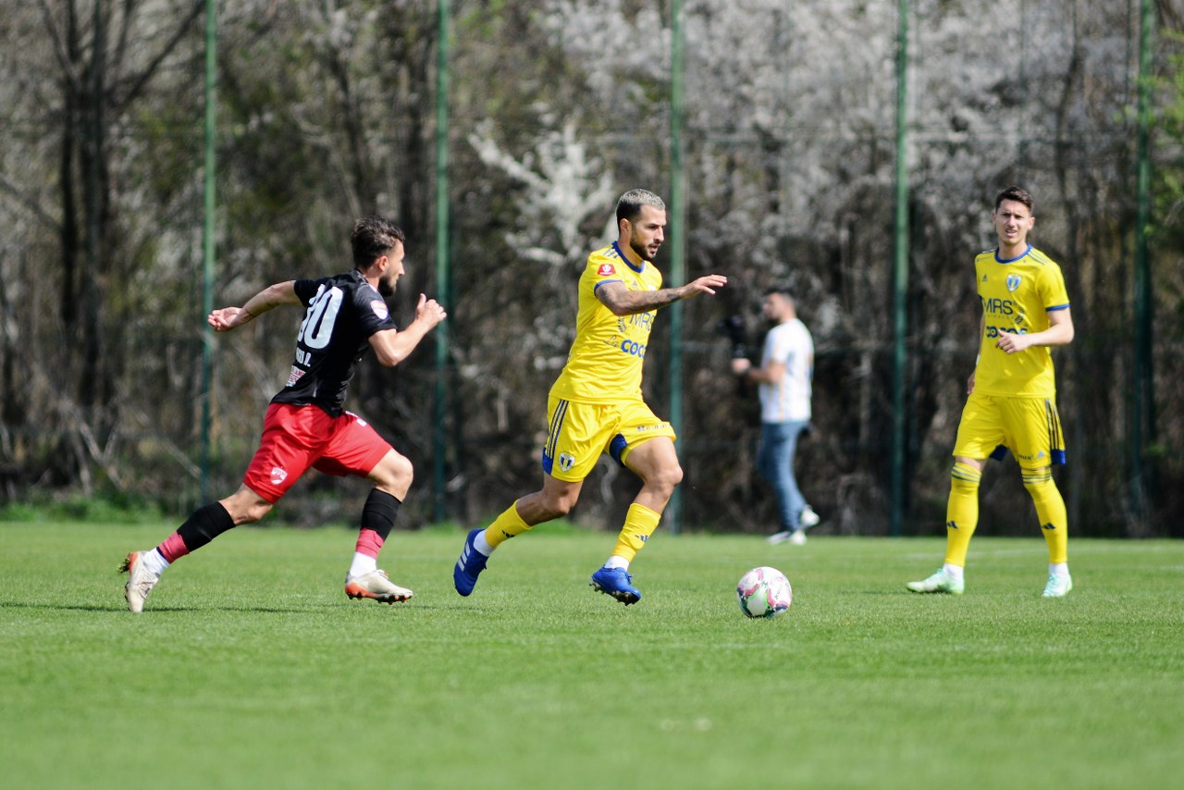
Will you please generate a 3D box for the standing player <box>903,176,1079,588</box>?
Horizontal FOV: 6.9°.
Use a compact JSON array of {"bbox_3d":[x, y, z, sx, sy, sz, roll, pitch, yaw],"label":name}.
[{"bbox_3d":[1.800,-0.008,44.500,0.680,1.860,0.500,0,0,32],"label":"standing player"}]

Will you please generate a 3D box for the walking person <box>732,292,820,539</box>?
[{"bbox_3d":[1.284,0.152,69.000,0.580,1.790,0.520,0,0,30],"label":"walking person"}]

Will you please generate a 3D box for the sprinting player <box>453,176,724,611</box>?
[{"bbox_3d":[-0.006,0.010,40.800,1.100,1.720,0.700,0,0,28],"label":"sprinting player"}]

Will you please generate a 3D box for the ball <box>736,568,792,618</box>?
[{"bbox_3d":[0.690,0.796,39.400,0.220,0.220,0.220,1,0,0],"label":"ball"}]

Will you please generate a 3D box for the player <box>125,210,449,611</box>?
[{"bbox_3d":[-1.269,0.082,40.600,1.300,1.630,0.680,1,0,-18],"label":"player"}]

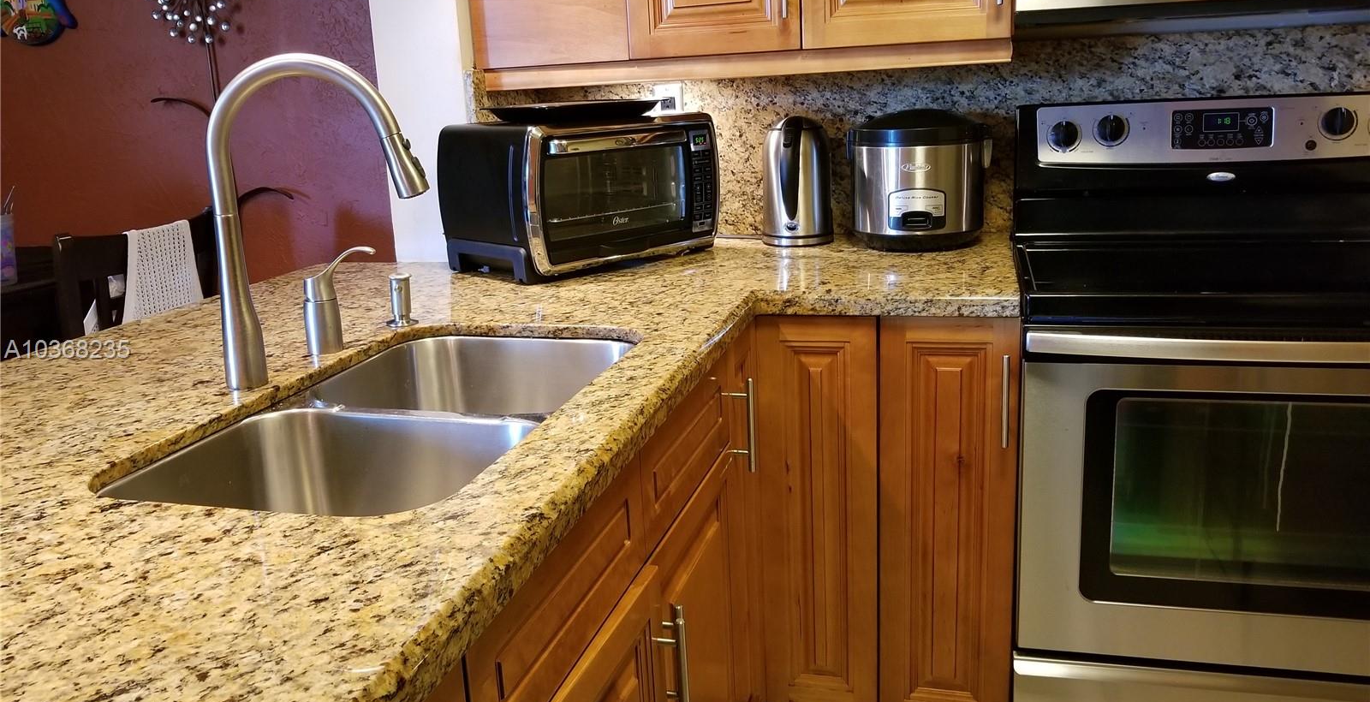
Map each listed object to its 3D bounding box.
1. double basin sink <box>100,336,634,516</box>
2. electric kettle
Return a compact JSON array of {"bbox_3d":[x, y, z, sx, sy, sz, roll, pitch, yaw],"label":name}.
[{"bbox_3d":[-0.300,0.164,1.236,0.420,0.210,0.740,1,14,15],"label":"double basin sink"},{"bbox_3d":[0.239,-0.365,2.214,0.155,0.264,0.190,1,14,15],"label":"electric kettle"}]

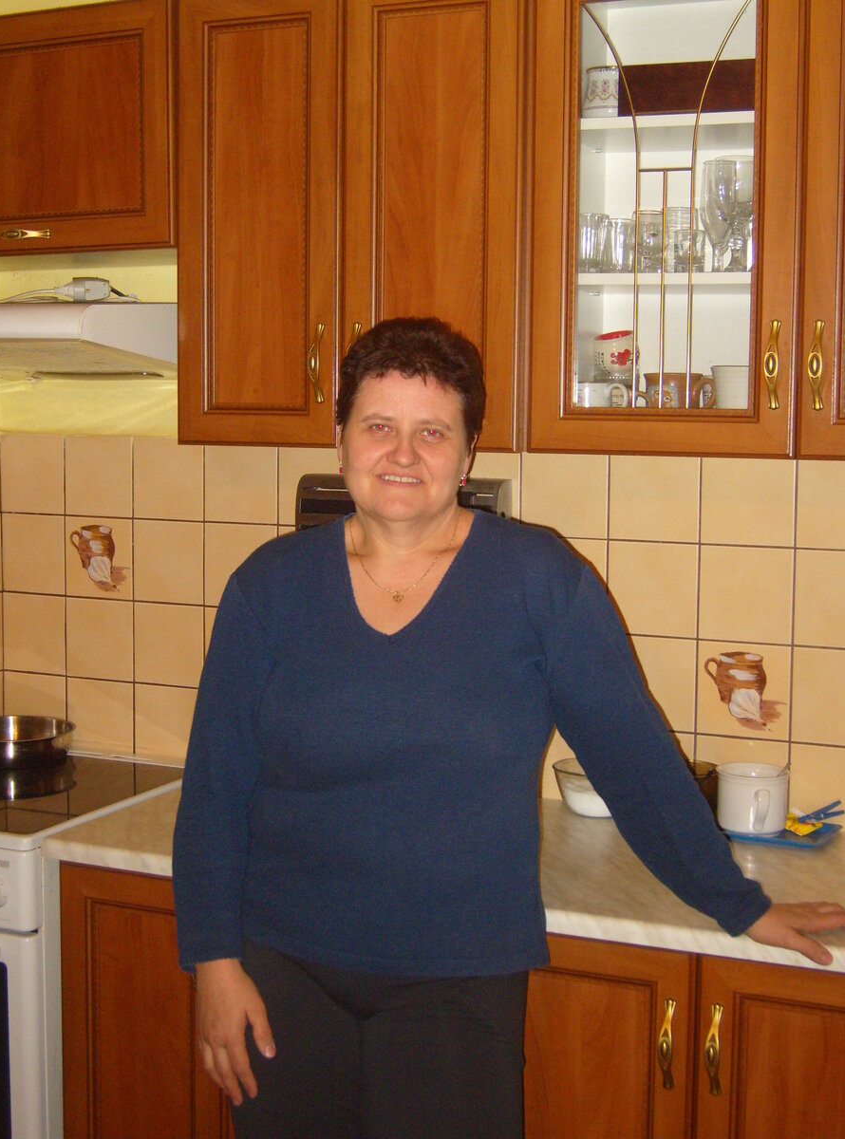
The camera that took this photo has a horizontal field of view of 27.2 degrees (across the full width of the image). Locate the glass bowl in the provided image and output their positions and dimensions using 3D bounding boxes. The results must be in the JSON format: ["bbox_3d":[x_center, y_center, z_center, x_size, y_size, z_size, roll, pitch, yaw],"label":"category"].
[{"bbox_3d":[0.282,0.353,2.772,0.147,0.078,0.147,0,6,0],"label":"glass bowl"}]

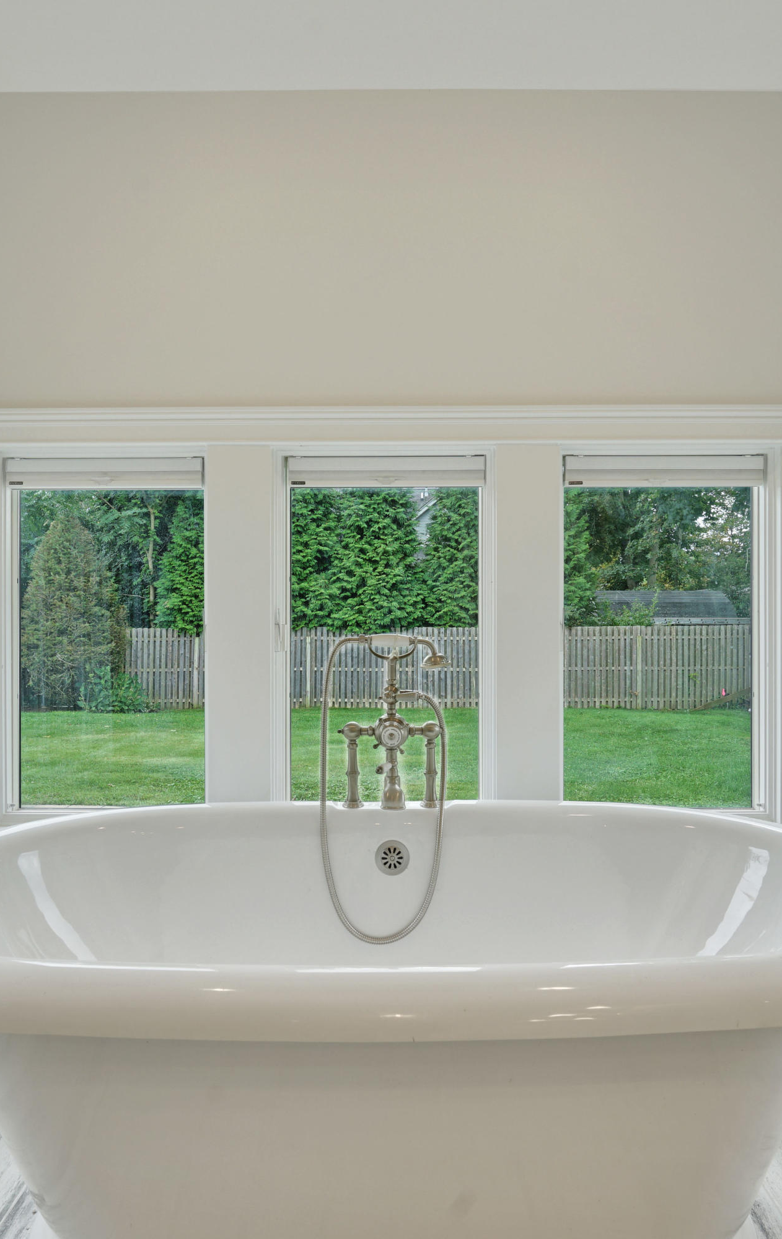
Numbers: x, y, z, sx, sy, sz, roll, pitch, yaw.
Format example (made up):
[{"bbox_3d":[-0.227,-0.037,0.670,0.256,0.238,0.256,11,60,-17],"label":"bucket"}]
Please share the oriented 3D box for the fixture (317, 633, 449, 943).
[{"bbox_3d":[-0.014,0.362,1.800,0.290,0.655,0.220,0,0,0],"label":"fixture"}]

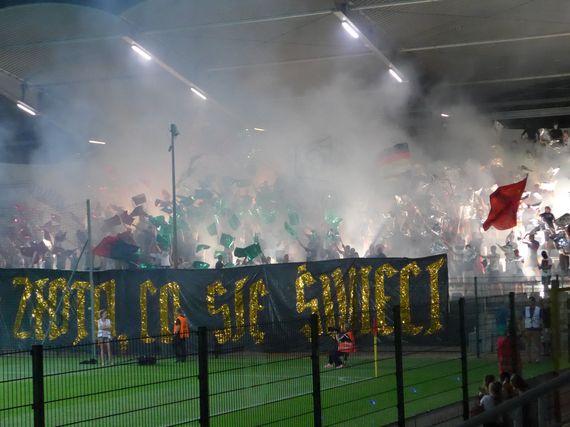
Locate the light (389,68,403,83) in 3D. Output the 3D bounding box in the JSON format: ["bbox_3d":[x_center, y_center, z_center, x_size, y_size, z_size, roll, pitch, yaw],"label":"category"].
[{"bbox_3d":[4.883,-6.094,62.548,0.200,0.150,1.500,-3,-17,26],"label":"light"}]

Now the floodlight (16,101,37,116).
[{"bbox_3d":[-13.028,-5.246,71.270,0.200,0.150,1.500,-3,-17,26],"label":"floodlight"}]

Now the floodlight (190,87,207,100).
[{"bbox_3d":[-4.079,-5.663,66.909,0.200,0.150,1.500,-3,-17,26],"label":"floodlight"}]

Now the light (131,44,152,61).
[{"bbox_3d":[-6.326,-7.085,62.446,0.200,0.150,1.500,-3,-17,26],"label":"light"}]

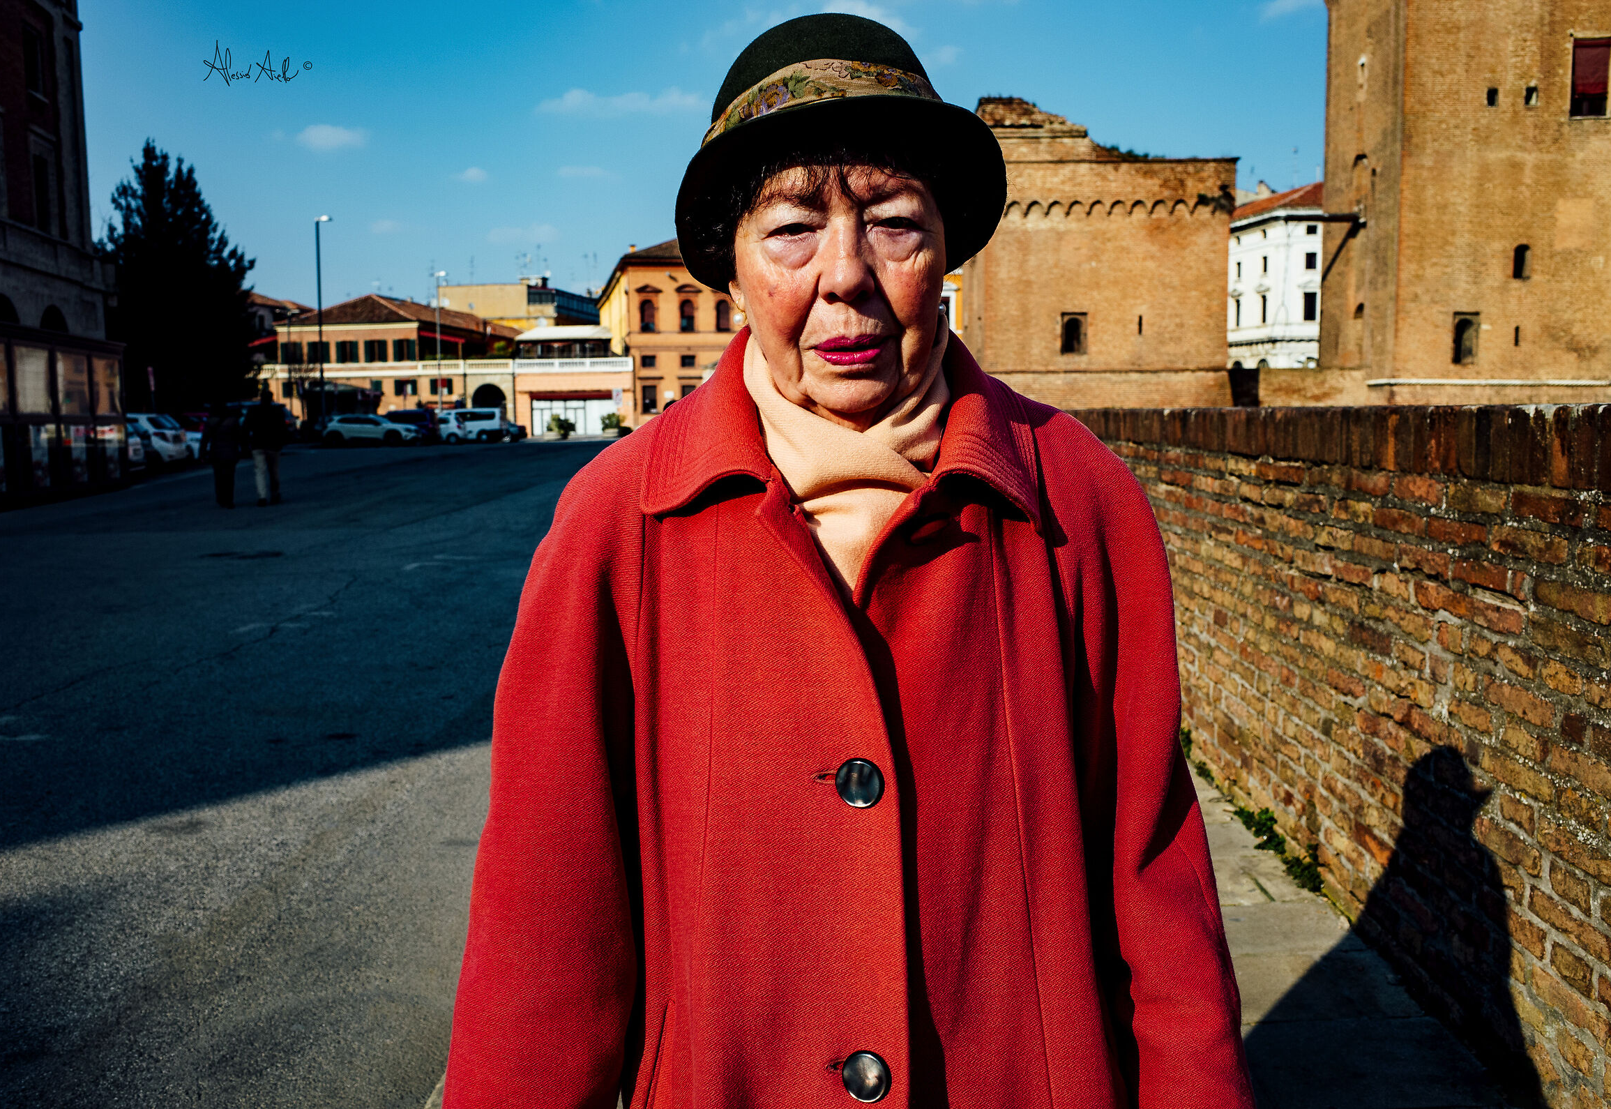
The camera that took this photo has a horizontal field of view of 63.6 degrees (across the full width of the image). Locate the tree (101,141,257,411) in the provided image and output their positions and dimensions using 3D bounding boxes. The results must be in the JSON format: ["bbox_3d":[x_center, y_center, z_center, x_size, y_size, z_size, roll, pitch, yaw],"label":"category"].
[{"bbox_3d":[-27.300,-11.301,56.120,7.300,13.400,7.300,0,6,0],"label":"tree"}]

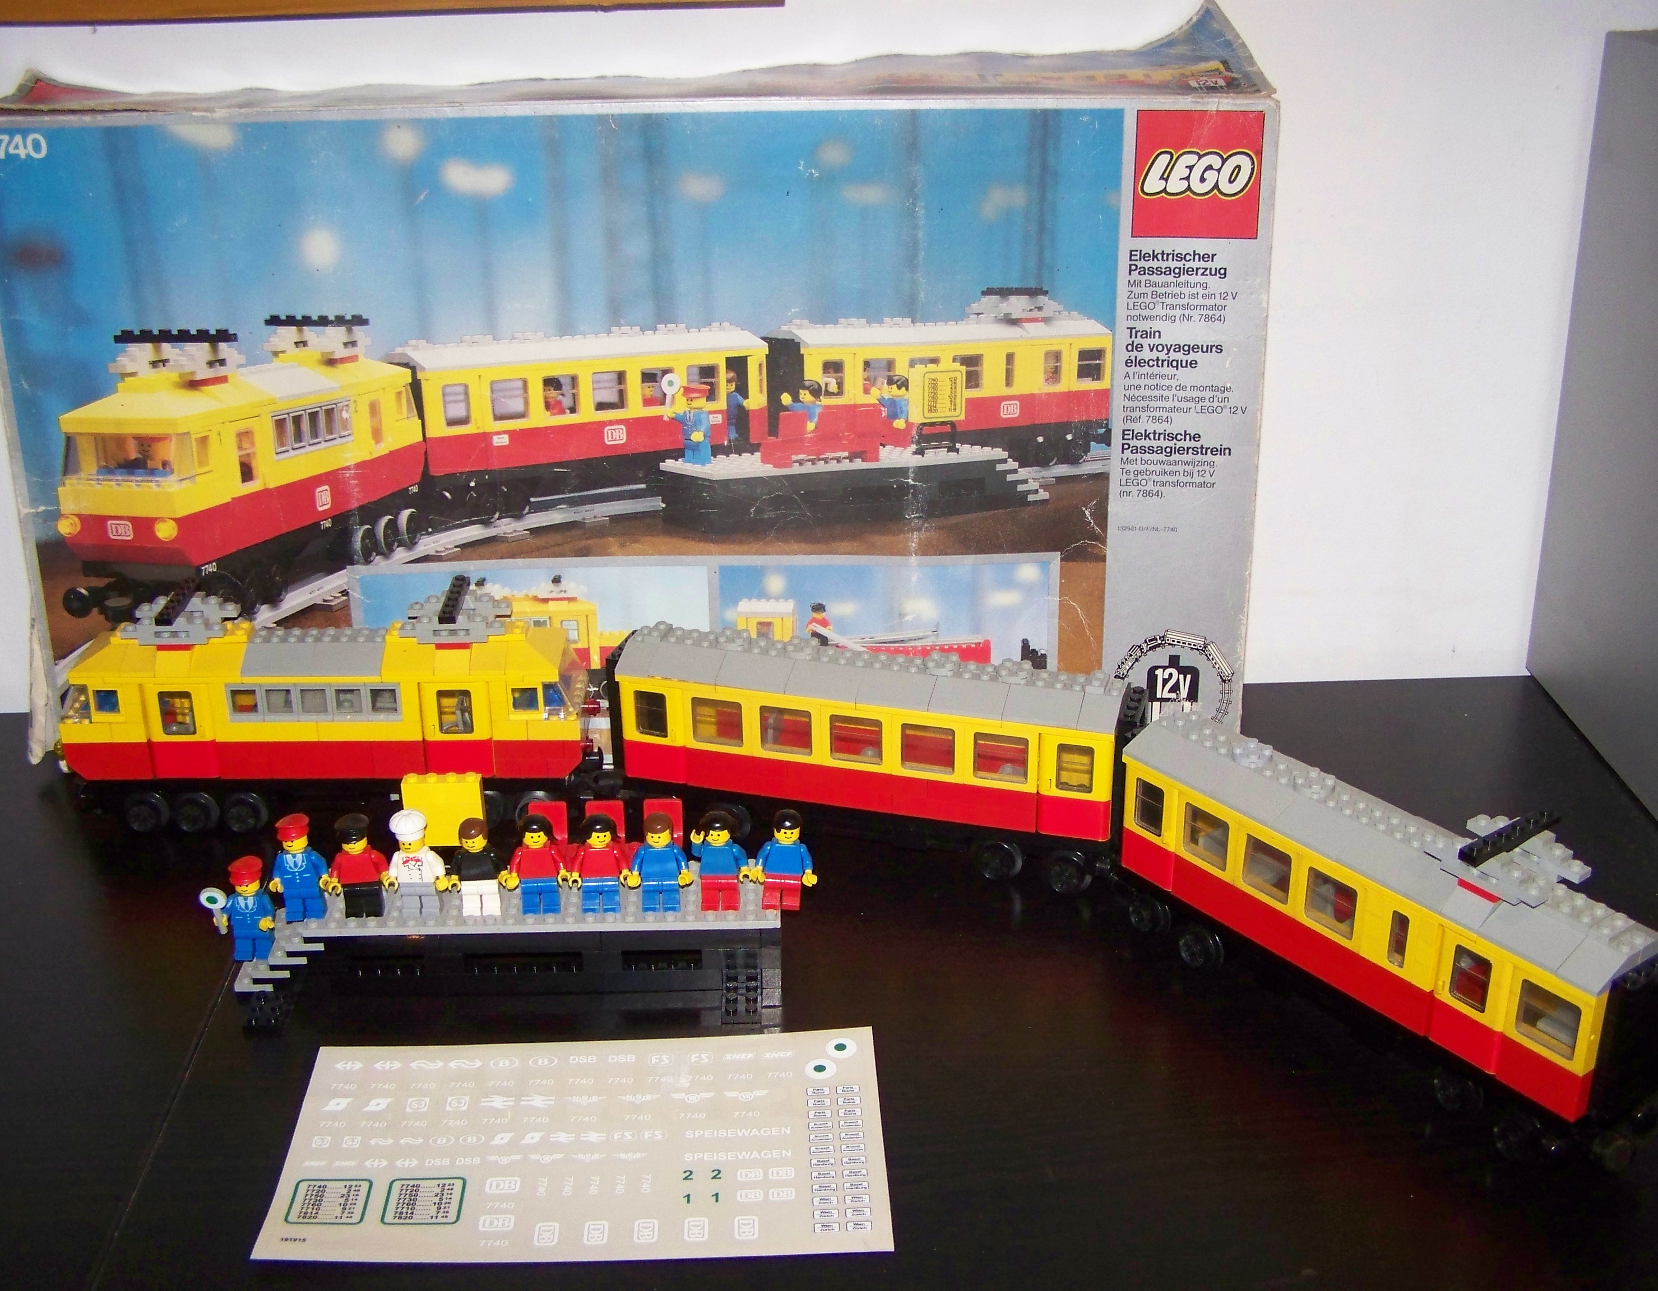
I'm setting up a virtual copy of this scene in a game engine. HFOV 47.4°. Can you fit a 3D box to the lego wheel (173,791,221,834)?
[{"bbox_3d":[-0.299,0.080,0.894,0.020,0.020,0.008,0,23,0],"label":"lego wheel"}]

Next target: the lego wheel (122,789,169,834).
[{"bbox_3d":[-0.323,0.080,0.894,0.020,0.020,0.008,0,23,0],"label":"lego wheel"}]

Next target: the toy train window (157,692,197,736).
[{"bbox_3d":[-0.300,0.031,0.870,0.016,0.022,0.004,0,23,0],"label":"toy train window"}]

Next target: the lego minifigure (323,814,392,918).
[{"bbox_3d":[-0.187,0.090,0.757,0.025,0.043,0.015,-1,24,0],"label":"lego minifigure"}]

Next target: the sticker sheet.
[{"bbox_3d":[-0.088,0.178,0.683,0.214,0.003,0.119,-1,24,0],"label":"sticker sheet"}]

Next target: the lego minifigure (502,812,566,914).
[{"bbox_3d":[-0.117,0.089,0.765,0.025,0.043,0.015,-2,23,-4],"label":"lego minifigure"}]

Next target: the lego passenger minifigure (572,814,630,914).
[{"bbox_3d":[-0.092,0.088,0.757,0.025,0.042,0.015,-1,24,0],"label":"lego passenger minifigure"}]

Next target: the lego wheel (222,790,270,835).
[{"bbox_3d":[-0.275,0.079,0.892,0.018,0.018,0.008,0,24,2],"label":"lego wheel"}]

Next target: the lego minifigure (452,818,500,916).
[{"bbox_3d":[-0.140,0.089,0.757,0.025,0.042,0.015,-1,24,0],"label":"lego minifigure"}]

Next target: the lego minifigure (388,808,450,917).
[{"bbox_3d":[-0.166,0.088,0.763,0.025,0.047,0.015,0,23,0],"label":"lego minifigure"}]

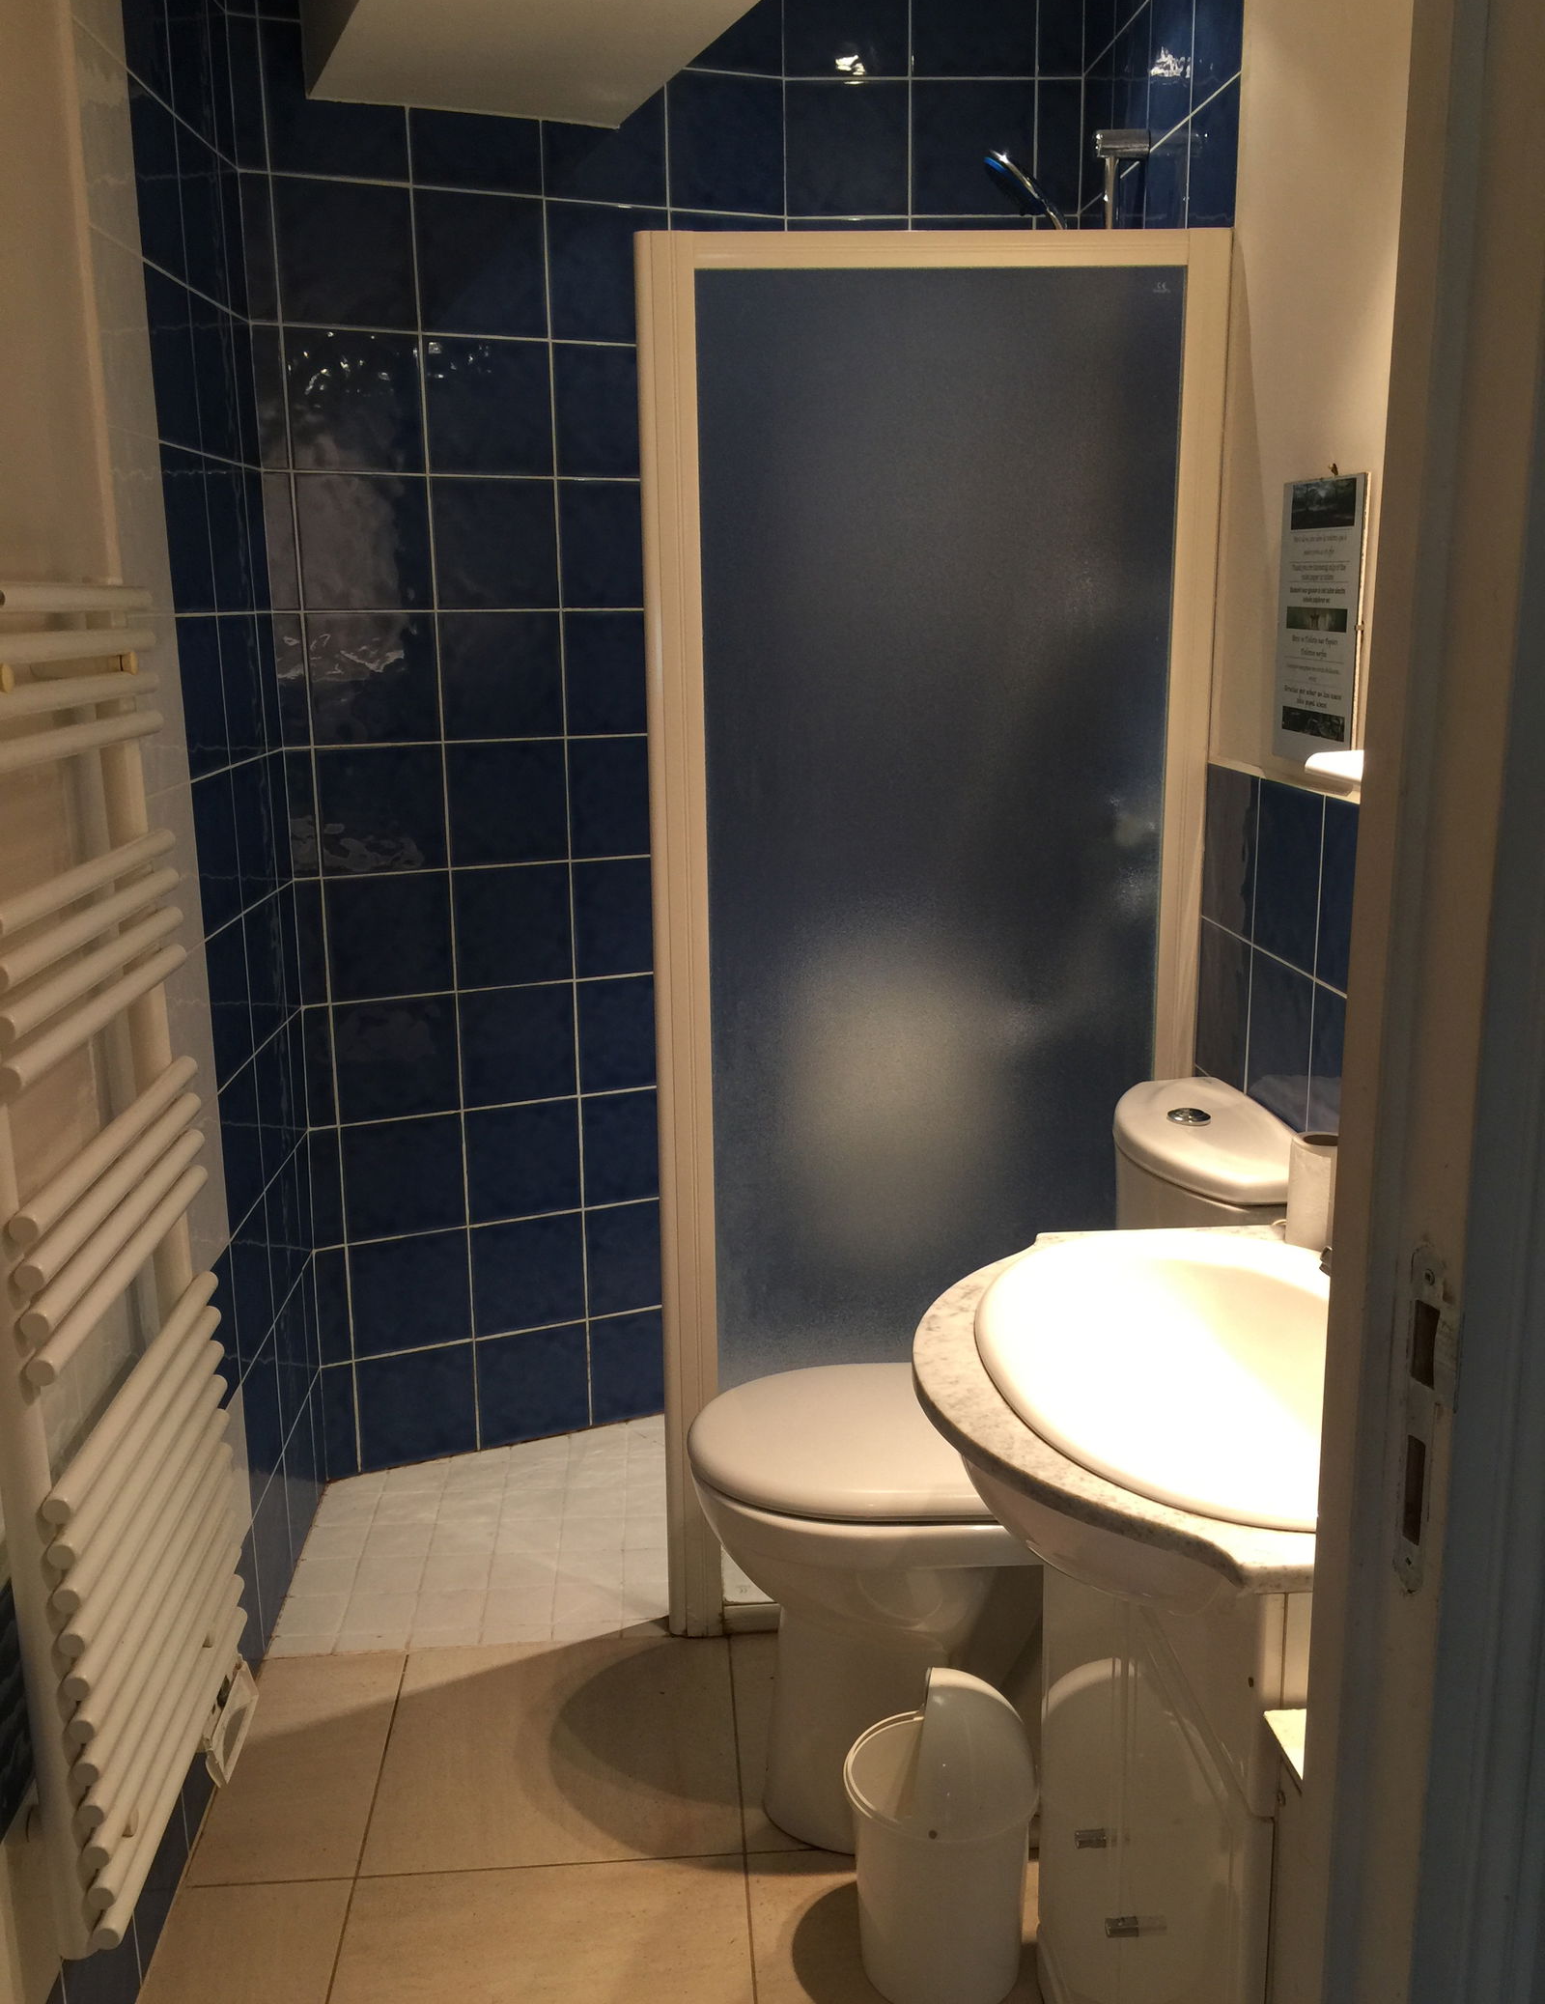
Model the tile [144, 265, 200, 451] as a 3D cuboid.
[{"bbox_3d":[-0.740,-0.788,2.128,0.010,0.200,0.198,-1,13,-2],"label":"tile"}]

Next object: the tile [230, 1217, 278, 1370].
[{"bbox_3d":[-0.728,0.395,2.404,0.010,0.200,0.197,-1,13,-2],"label":"tile"}]

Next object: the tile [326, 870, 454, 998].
[{"bbox_3d":[-0.611,-0.104,2.754,0.200,0.200,0.010,-6,14,-23],"label":"tile"}]

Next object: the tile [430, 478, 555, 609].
[{"bbox_3d":[-0.430,-0.711,2.676,0.197,0.198,0.010,-6,14,-23],"label":"tile"}]

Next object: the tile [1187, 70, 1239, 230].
[{"bbox_3d":[0.547,-1.013,2.131,0.010,0.200,0.200,-2,13,-4],"label":"tile"}]

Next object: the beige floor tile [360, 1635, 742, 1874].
[{"bbox_3d":[-0.270,0.962,2.220,0.448,0.010,0.434,-1,13,-4],"label":"beige floor tile"}]

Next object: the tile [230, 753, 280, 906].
[{"bbox_3d":[-0.742,-0.240,2.454,0.010,0.200,0.198,-1,13,-2],"label":"tile"}]

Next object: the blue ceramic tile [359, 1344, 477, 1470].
[{"bbox_3d":[-0.595,0.677,2.905,0.198,0.198,0.010,-7,14,-24],"label":"blue ceramic tile"}]

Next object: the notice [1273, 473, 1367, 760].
[{"bbox_3d":[0.585,-0.404,1.840,0.012,0.299,0.217,-2,13,-4],"label":"notice"}]

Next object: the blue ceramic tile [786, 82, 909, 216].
[{"bbox_3d":[0.121,-1.351,2.736,0.197,0.198,0.010,-1,13,-1],"label":"blue ceramic tile"}]

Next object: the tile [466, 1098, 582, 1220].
[{"bbox_3d":[-0.420,0.268,2.904,0.197,0.198,0.010,-6,14,-23],"label":"tile"}]

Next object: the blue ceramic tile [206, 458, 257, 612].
[{"bbox_3d":[-0.746,-0.635,2.362,0.010,0.200,0.198,-1,13,-2],"label":"blue ceramic tile"}]

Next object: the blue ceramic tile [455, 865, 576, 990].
[{"bbox_3d":[-0.426,-0.125,2.828,0.200,0.200,0.010,-7,14,-24],"label":"blue ceramic tile"}]

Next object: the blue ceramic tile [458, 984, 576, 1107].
[{"bbox_3d":[-0.424,0.073,2.880,0.200,0.200,0.010,-6,14,-23],"label":"blue ceramic tile"}]

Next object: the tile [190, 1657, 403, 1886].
[{"bbox_3d":[-0.596,0.975,2.212,0.197,0.012,0.444,-2,13,-4],"label":"tile"}]

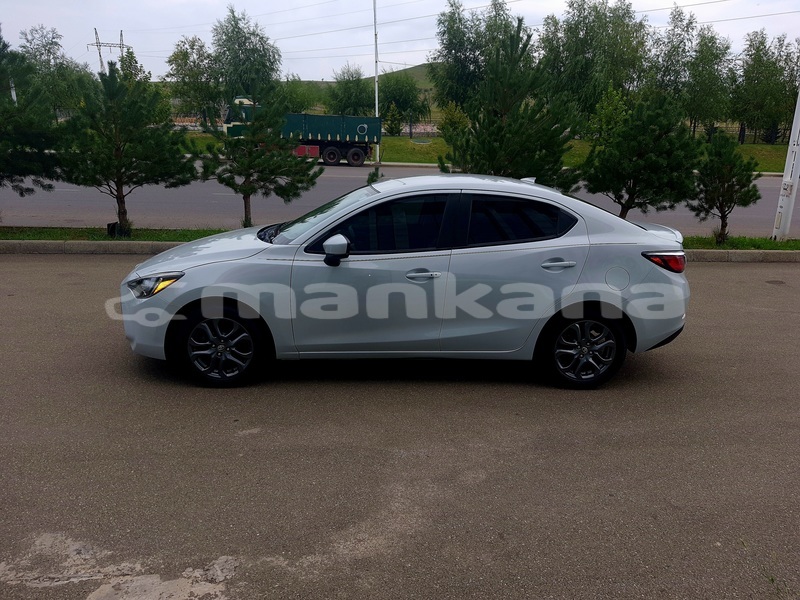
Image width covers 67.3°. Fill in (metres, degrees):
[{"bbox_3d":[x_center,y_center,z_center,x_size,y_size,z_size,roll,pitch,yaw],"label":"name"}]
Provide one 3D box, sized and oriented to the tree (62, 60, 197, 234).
[{"bbox_3d":[-4.140,-2.239,9.142,2.040,2.570,1.970,-6,17,-23],"label":"tree"}]

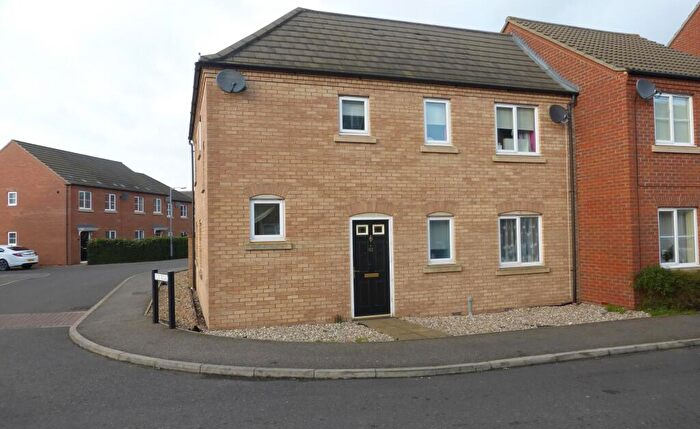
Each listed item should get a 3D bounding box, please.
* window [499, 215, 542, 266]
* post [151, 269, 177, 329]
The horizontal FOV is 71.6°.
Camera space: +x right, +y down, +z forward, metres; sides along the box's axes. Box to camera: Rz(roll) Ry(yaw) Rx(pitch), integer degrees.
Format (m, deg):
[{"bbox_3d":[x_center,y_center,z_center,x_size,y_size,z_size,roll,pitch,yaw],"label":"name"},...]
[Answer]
[{"bbox_3d":[3.916,0.621,11.142,1.160,1.149,0.080,-1,-1,-18],"label":"window"},{"bbox_3d":[-3.630,1.636,9.445,0.120,1.060,0.839,0,-2,-45],"label":"post"}]

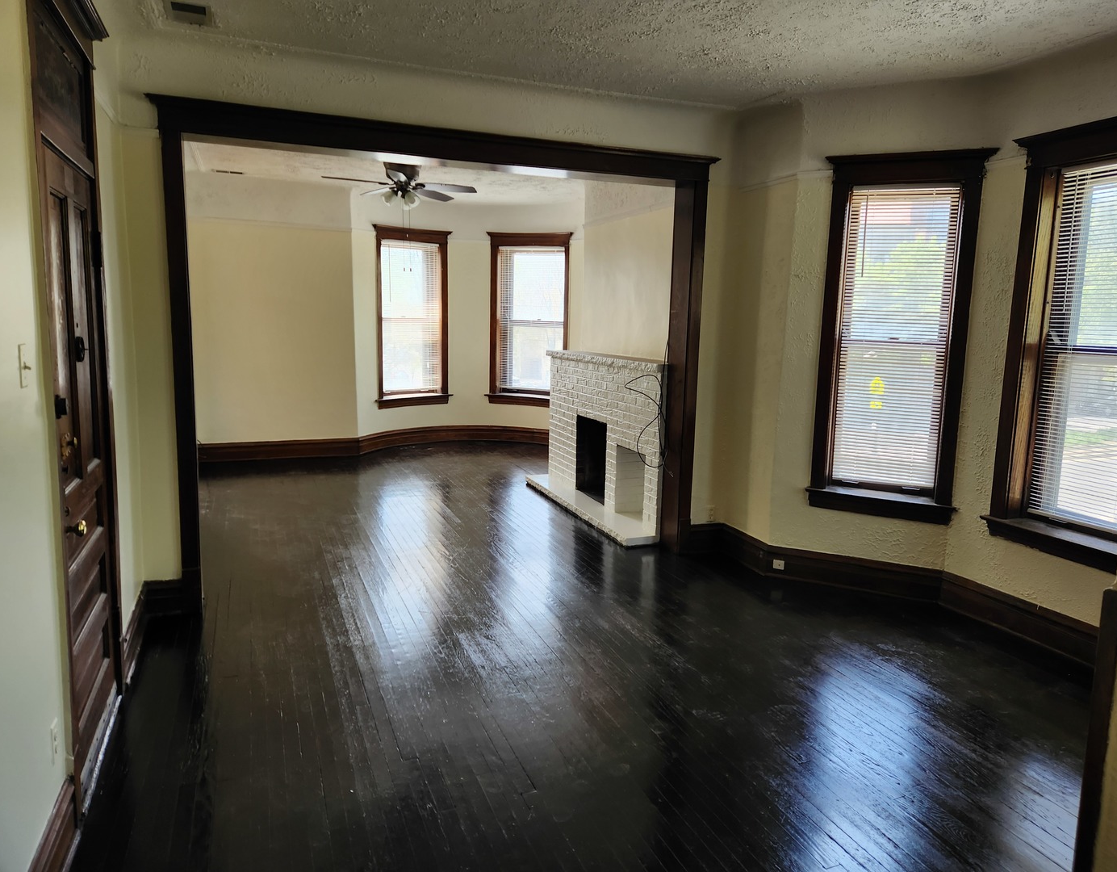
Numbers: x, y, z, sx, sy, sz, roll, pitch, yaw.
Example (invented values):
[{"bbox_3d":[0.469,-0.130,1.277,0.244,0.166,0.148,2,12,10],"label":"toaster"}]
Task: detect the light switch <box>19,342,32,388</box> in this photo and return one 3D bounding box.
[{"bbox_3d":[-1.395,-0.181,2.020,0.020,0.117,0.072,-2,9,-22],"label":"light switch"}]

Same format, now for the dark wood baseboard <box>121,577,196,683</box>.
[{"bbox_3d":[-1.891,0.894,3.677,0.250,0.200,0.850,-2,9,-22],"label":"dark wood baseboard"}]

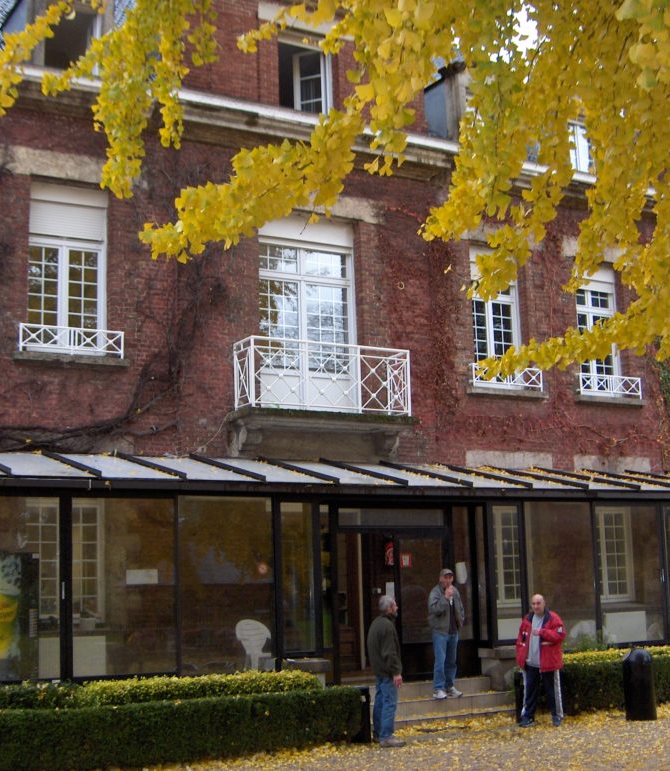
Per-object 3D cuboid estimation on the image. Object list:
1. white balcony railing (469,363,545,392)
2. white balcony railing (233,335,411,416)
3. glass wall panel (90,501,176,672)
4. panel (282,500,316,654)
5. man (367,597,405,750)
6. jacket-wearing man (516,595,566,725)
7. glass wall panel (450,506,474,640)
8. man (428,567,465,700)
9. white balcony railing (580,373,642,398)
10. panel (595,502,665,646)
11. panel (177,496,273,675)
[{"bbox_3d":[3.251,-0.131,21.527,1.643,0.455,0.080,4,-11,-29],"label":"white balcony railing"},{"bbox_3d":[-0.163,-0.074,19.117,2.970,1.119,0.693,4,-11,-29],"label":"white balcony railing"},{"bbox_3d":[-2.620,2.532,14.579,1.287,2.297,0.060,4,-11,-29],"label":"glass wall panel"},{"bbox_3d":[-0.511,2.620,15.796,0.544,2.099,0.060,4,-11,-29],"label":"panel"},{"bbox_3d":[0.587,3.382,13.758,0.370,1.735,0.470,3,-10,-23],"label":"man"},{"bbox_3d":[2.777,3.670,15.624,0.564,1.732,0.416,-6,-11,26],"label":"jacket-wearing man"},{"bbox_3d":[1.836,2.718,16.762,0.422,1.918,0.070,4,-10,-28],"label":"glass wall panel"},{"bbox_3d":[1.502,3.388,15.841,0.490,1.730,0.340,4,-10,-28],"label":"man"},{"bbox_3d":[5.093,0.029,21.259,1.513,0.411,0.120,4,-10,-28],"label":"white balcony railing"},{"bbox_3d":[4.559,2.879,17.758,1.361,2.077,0.070,4,-10,-28],"label":"panel"},{"bbox_3d":[-1.353,2.499,14.546,1.311,2.171,0.070,4,-10,-28],"label":"panel"}]

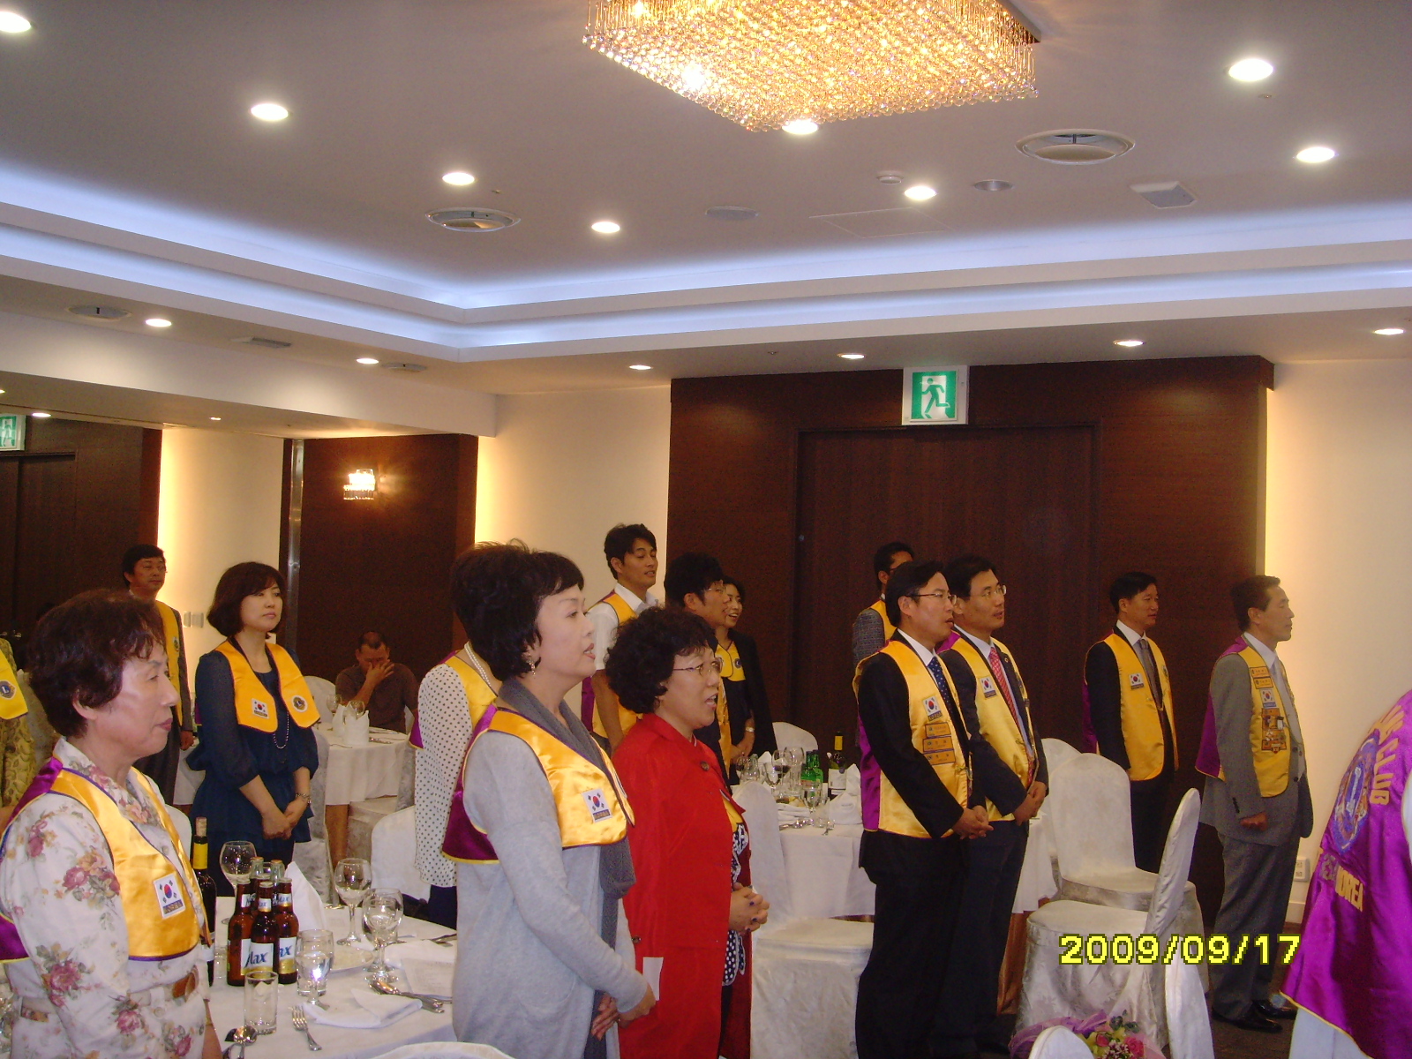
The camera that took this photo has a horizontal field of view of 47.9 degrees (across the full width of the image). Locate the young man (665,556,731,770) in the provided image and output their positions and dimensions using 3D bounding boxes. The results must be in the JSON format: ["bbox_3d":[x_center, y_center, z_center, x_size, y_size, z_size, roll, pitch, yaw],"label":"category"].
[{"bbox_3d":[-0.066,0.952,6.100,0.340,1.720,0.500,1,-2,20],"label":"young man"}]

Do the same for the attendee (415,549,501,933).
[{"bbox_3d":[-0.634,0.899,4.450,0.320,1.650,0.470,1,-2,32],"label":"attendee"}]

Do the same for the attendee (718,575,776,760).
[{"bbox_3d":[0.116,1.007,6.800,0.300,1.600,0.470,0,-2,42],"label":"attendee"}]

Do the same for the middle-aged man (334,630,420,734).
[{"bbox_3d":[-1.811,1.182,8.750,0.520,1.230,0.720,2,-1,4],"label":"middle-aged man"}]

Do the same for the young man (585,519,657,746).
[{"bbox_3d":[-0.301,0.883,6.150,0.320,1.790,0.500,1,-2,36],"label":"young man"}]

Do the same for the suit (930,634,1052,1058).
[{"bbox_3d":[0.956,1.094,5.480,0.360,1.430,0.520,0,-2,44],"label":"suit"}]

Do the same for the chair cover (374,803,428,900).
[{"bbox_3d":[-0.860,1.285,4.600,0.470,0.930,0.600,2,-1,11],"label":"chair cover"}]

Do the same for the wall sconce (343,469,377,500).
[{"bbox_3d":[-2.303,-0.301,10.579,0.190,0.215,0.130,1,-2,32],"label":"wall sconce"}]

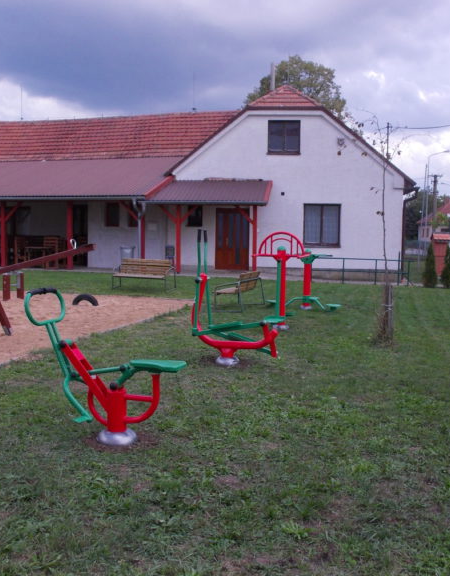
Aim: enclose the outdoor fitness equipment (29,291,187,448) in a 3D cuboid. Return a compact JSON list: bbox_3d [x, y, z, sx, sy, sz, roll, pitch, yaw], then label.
[{"bbox_3d":[-0.840,0.556,4.649,1.220,1.080,0.500,3,5,22],"label":"outdoor fitness equipment"}]

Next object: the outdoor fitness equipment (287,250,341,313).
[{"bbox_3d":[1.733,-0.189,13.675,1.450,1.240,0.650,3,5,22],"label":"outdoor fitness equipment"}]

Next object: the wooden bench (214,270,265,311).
[{"bbox_3d":[0.355,0.034,13.493,0.600,0.780,1.600,2,5,18],"label":"wooden bench"}]

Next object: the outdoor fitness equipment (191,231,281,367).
[{"bbox_3d":[0.121,0.094,7.618,1.120,1.570,0.550,2,5,15],"label":"outdoor fitness equipment"}]

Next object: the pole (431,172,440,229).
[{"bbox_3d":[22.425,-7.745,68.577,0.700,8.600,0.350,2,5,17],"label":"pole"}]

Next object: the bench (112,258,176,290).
[{"bbox_3d":[-2.214,-0.375,17.627,1.620,0.790,0.620,2,5,18],"label":"bench"}]

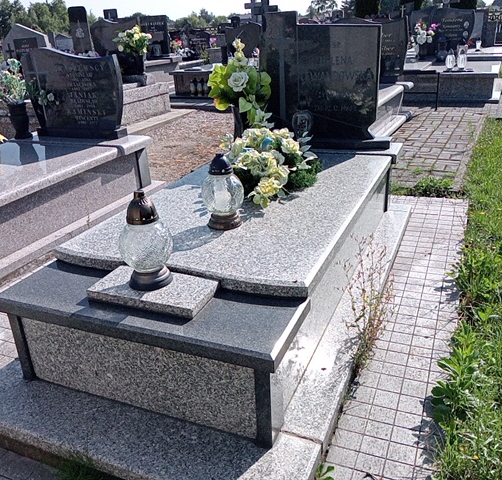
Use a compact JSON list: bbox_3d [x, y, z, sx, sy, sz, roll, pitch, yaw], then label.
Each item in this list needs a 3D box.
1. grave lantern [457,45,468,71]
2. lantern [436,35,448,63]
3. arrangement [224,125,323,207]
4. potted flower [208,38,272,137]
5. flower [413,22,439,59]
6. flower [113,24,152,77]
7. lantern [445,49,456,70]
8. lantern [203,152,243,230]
[{"bbox_3d":[2.889,-2.478,7.068,0.117,0.293,0.117,7,25,22],"label":"grave lantern"},{"bbox_3d":[3.045,-3.043,8.243,0.150,0.411,0.150,7,25,22],"label":"lantern"},{"bbox_3d":[0.095,-0.375,2.493,0.496,0.294,0.446,7,25,22],"label":"arrangement"},{"bbox_3d":[-0.067,-0.968,3.402,0.413,0.658,0.339,7,25,22],"label":"potted flower"},{"bbox_3d":[3.037,-3.471,9.001,0.427,0.583,0.363,7,25,22],"label":"flower"},{"bbox_3d":[-1.616,-2.632,7.196,0.528,0.664,0.449,7,25,22],"label":"flower"},{"bbox_3d":[2.754,-2.491,7.138,0.121,0.272,0.121,7,25,22],"label":"lantern"},{"bbox_3d":[-0.115,-0.204,2.116,0.176,0.296,0.176,-2,23,1],"label":"lantern"}]

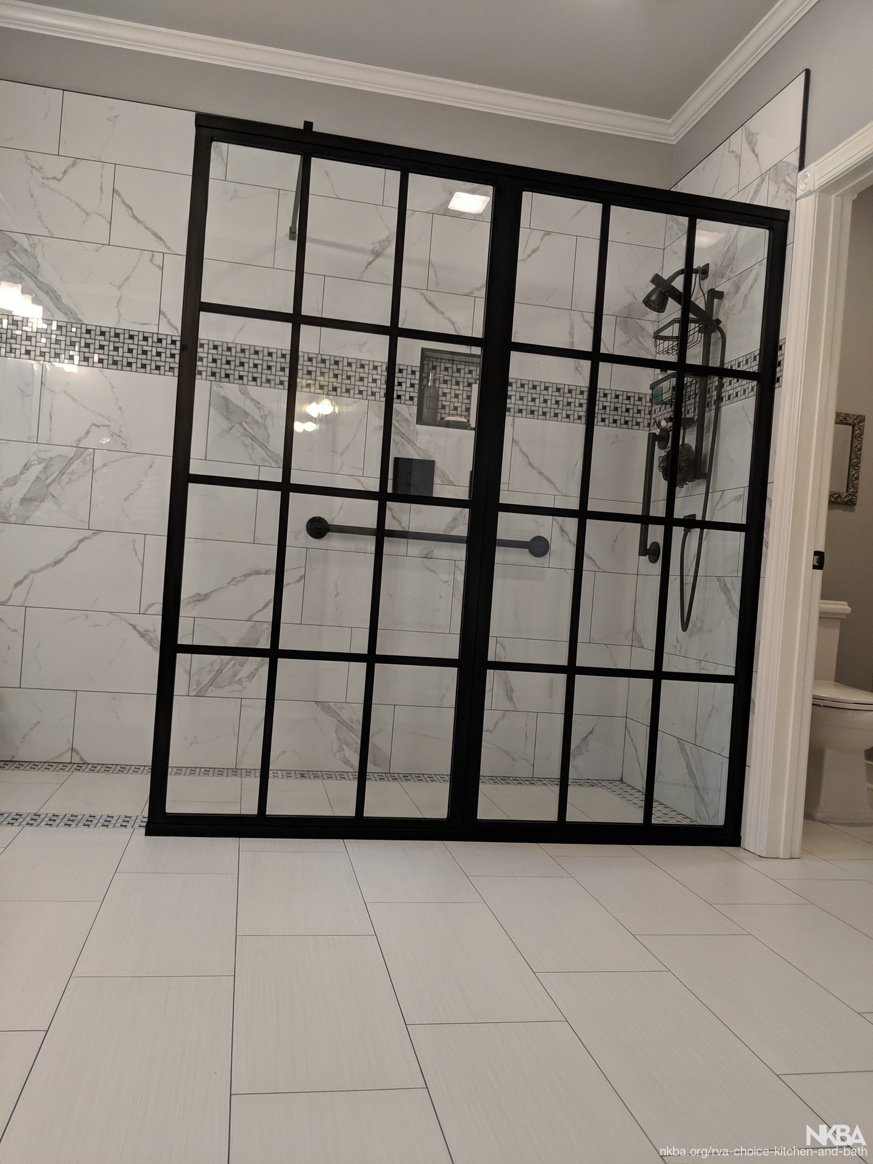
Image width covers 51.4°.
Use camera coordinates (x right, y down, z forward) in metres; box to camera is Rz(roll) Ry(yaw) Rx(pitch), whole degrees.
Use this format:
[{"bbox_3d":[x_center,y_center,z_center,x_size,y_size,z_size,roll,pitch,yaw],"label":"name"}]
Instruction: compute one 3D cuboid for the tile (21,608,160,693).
[{"bbox_3d":[-1.250,0.269,3.469,0.610,0.303,0.010,4,0,-12],"label":"tile"}]

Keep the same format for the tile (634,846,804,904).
[{"bbox_3d":[0.812,0.866,2.736,0.303,0.010,0.596,4,0,-12],"label":"tile"}]

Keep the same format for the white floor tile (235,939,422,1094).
[{"bbox_3d":[-0.224,0.792,1.707,0.303,0.010,0.596,4,0,-12],"label":"white floor tile"}]

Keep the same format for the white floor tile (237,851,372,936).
[{"bbox_3d":[-0.345,0.780,2.293,0.303,0.010,0.596,4,0,-12],"label":"white floor tile"}]

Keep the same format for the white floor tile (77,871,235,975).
[{"bbox_3d":[-0.606,0.761,2.045,0.303,0.010,0.596,4,0,-12],"label":"white floor tile"}]

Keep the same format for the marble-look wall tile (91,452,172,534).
[{"bbox_3d":[-1.006,-0.326,3.508,0.610,0.304,0.010,4,0,-12],"label":"marble-look wall tile"}]

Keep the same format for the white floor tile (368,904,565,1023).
[{"bbox_3d":[0.035,0.810,1.964,0.303,0.010,0.596,4,0,-12],"label":"white floor tile"}]

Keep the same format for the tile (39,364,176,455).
[{"bbox_3d":[-1.183,-0.647,3.464,0.610,0.303,0.010,4,0,-12],"label":"tile"}]

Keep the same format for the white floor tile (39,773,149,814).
[{"bbox_3d":[-1.130,0.716,3.071,0.303,0.010,0.550,4,0,-12],"label":"white floor tile"}]

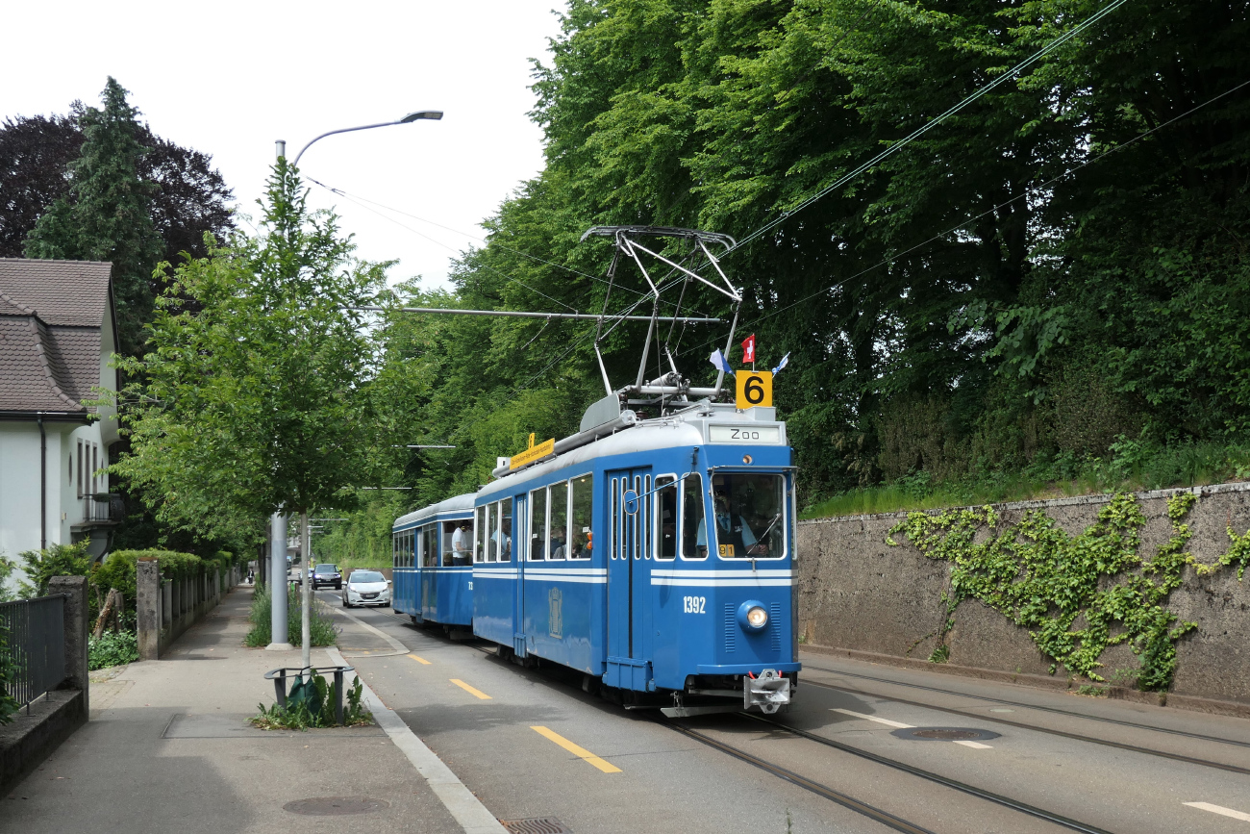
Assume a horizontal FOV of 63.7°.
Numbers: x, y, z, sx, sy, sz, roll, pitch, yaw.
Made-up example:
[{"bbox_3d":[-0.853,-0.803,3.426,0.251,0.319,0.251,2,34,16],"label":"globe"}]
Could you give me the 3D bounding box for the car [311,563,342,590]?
[{"bbox_3d":[-21.400,11.450,72.000,2.000,1.820,4.900,2,-9,-19],"label":"car"}]

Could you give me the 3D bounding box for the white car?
[{"bbox_3d":[-10.640,7.060,41.400,1.780,1.460,4.000,3,-9,-20],"label":"white car"}]

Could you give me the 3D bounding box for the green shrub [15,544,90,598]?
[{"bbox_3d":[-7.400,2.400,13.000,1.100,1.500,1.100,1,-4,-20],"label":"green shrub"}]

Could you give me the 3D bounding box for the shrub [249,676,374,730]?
[{"bbox_3d":[-3.150,2.780,10.100,1.200,0.520,0.950,1,-4,-20],"label":"shrub"}]

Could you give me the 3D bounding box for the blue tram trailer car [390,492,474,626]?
[{"bbox_3d":[-4.500,4.100,27.000,2.200,3.100,12.600,3,-9,-20],"label":"blue tram trailer car"}]

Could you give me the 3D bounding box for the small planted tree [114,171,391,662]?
[{"bbox_3d":[-3.650,0.240,10.150,2.550,5.650,2.500,1,-4,-20],"label":"small planted tree"}]

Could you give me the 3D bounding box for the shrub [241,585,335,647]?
[{"bbox_3d":[-7.050,4.140,21.100,1.750,1.150,2.600,1,-4,-20],"label":"shrub"}]

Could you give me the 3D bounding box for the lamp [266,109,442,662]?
[{"bbox_3d":[-5.320,-0.800,20.100,3.300,10.500,0.450,1,-4,-20],"label":"lamp"}]

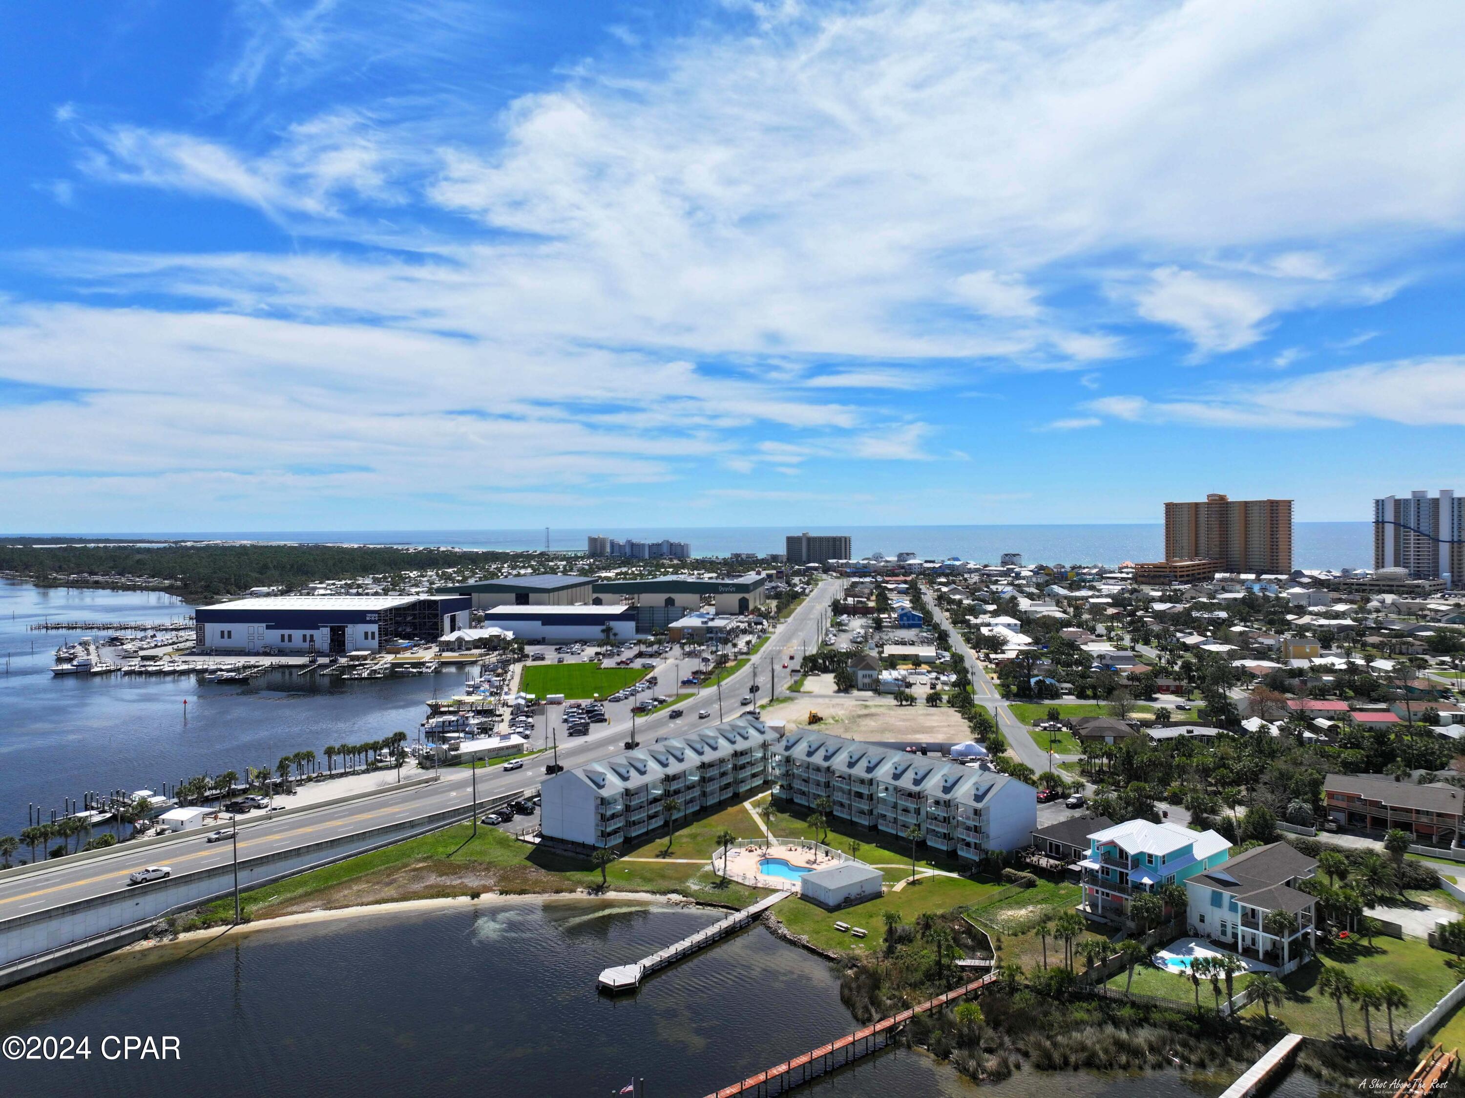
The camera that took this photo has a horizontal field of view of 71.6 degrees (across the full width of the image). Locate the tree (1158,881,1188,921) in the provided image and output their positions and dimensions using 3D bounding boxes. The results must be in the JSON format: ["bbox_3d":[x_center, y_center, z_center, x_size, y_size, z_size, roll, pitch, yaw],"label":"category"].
[{"bbox_3d":[61.727,50.386,142.182,4.171,6.954,4.171,-1,1,0],"label":"tree"}]

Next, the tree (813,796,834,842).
[{"bbox_3d":[17.059,49.533,187.059,3.376,7.217,3.376,-1,1,0],"label":"tree"}]

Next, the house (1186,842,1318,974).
[{"bbox_3d":[71.200,45.980,134.150,22.340,8.540,14.100,-2,2,-38],"label":"house"}]

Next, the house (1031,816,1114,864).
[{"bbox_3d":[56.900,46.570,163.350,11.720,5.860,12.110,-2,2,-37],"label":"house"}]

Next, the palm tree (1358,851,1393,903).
[{"bbox_3d":[93.629,47.606,147.980,4.900,6.558,4.900,0,1,0],"label":"palm tree"}]

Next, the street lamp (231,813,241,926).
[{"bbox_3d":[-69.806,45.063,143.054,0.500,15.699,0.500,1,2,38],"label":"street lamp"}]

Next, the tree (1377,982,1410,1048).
[{"bbox_3d":[69.595,48.865,106.746,3.200,6.876,3.200,0,1,0],"label":"tree"}]

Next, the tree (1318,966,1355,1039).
[{"bbox_3d":[64.000,47.750,106.960,3.980,7.290,3.980,-1,1,0],"label":"tree"}]

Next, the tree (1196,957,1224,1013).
[{"bbox_3d":[54.316,49.242,114.398,2.800,6.387,2.800,0,1,0],"label":"tree"}]

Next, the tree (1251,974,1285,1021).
[{"bbox_3d":[58.480,49.030,111.060,3.770,4.610,3.770,-1,1,0],"label":"tree"}]

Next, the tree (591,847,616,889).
[{"bbox_3d":[-19.490,48.300,154.500,3.720,5.300,3.720,-1,1,0],"label":"tree"}]

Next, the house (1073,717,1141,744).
[{"bbox_3d":[94.460,45.282,256.253,13.800,5.600,17.000,0,1,11],"label":"house"}]

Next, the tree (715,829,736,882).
[{"bbox_3d":[-1.247,49.864,165.027,3.351,8.004,3.351,-1,1,0],"label":"tree"}]

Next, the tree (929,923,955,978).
[{"bbox_3d":[25.370,49.021,123.679,3.100,6.829,3.100,0,1,0],"label":"tree"}]

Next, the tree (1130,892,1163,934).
[{"bbox_3d":[56.660,50.442,138.807,4.385,7.106,4.385,-1,1,0],"label":"tree"}]

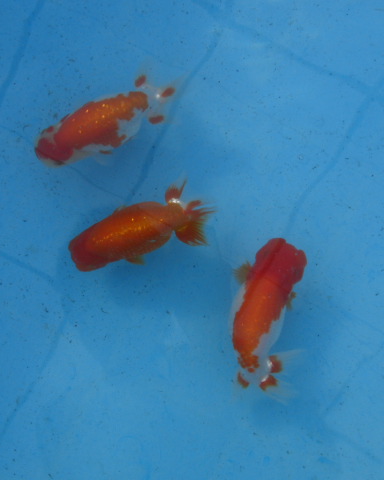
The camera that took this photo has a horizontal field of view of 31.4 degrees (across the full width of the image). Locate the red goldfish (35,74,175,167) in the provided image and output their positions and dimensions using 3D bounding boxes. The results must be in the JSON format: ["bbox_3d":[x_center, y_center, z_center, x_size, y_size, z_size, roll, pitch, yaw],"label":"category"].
[{"bbox_3d":[-0.097,-0.136,0.807,0.175,0.066,0.071,-29,74,-10],"label":"red goldfish"}]

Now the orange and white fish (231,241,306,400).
[{"bbox_3d":[0.082,0.082,0.732,0.081,0.066,0.175,12,71,4],"label":"orange and white fish"}]

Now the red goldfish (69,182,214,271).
[{"bbox_3d":[-0.053,-0.009,0.763,0.161,0.060,0.076,-22,72,-7],"label":"red goldfish"}]

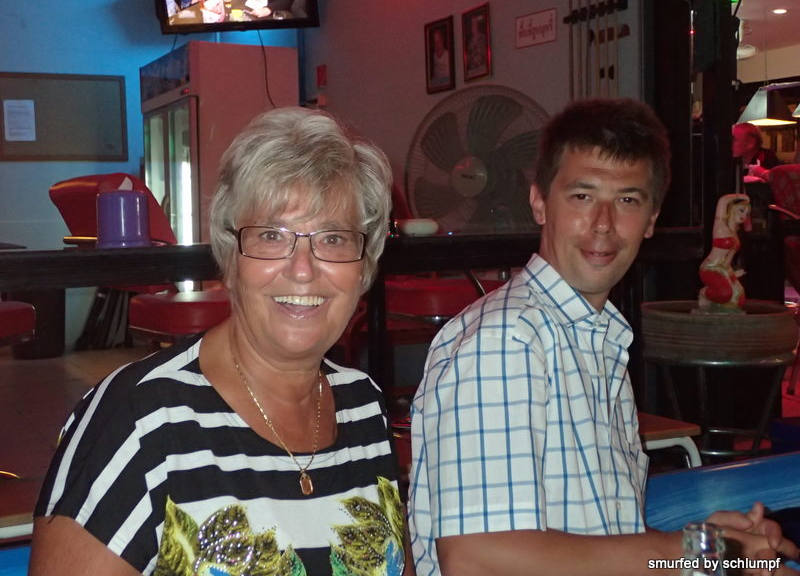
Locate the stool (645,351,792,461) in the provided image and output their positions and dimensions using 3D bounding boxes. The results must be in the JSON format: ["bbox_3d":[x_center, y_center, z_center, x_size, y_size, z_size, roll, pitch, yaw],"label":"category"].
[{"bbox_3d":[0.818,0.511,2.722,0.375,0.700,0.375,-1,4,0],"label":"stool"}]

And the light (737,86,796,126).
[{"bbox_3d":[2.765,-1.373,8.000,0.330,0.280,0.330,-4,4,-32],"label":"light"}]

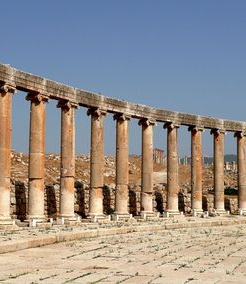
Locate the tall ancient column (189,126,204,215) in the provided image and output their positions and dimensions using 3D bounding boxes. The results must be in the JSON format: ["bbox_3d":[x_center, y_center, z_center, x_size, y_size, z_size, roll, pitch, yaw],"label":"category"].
[{"bbox_3d":[5.320,2.022,43.068,0.950,6.233,0.950,0,-5,0],"label":"tall ancient column"}]

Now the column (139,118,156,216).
[{"bbox_3d":[1.619,1.734,40.523,0.950,6.413,0.950,0,-5,0],"label":"column"}]

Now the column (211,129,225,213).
[{"bbox_3d":[7.485,2.282,46.723,0.950,6.413,0.950,5,-8,-43],"label":"column"}]

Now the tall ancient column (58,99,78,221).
[{"bbox_3d":[-2.801,0.999,31.024,1.050,6.160,1.080,0,-5,0],"label":"tall ancient column"}]

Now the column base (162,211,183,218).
[{"bbox_3d":[3.406,4.915,40.660,1.000,0.520,1.000,-4,-7,40],"label":"column base"}]

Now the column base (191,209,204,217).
[{"bbox_3d":[5.566,5.237,44.535,0.980,0.506,0.980,-6,-8,43],"label":"column base"}]

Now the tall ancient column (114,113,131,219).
[{"bbox_3d":[-0.020,1.434,35.701,1.050,6.160,1.080,0,-5,0],"label":"tall ancient column"}]

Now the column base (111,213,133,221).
[{"bbox_3d":[-0.037,4.623,37.542,1.000,0.481,1.000,-4,-7,34],"label":"column base"}]

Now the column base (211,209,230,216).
[{"bbox_3d":[7.264,5.282,44.872,1.000,0.520,1.000,-5,-7,45],"label":"column base"}]

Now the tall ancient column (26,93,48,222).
[{"bbox_3d":[-4.307,0.781,30.094,0.950,6.413,0.950,0,-5,0],"label":"tall ancient column"}]

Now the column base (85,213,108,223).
[{"bbox_3d":[-1.429,4.168,33.293,1.150,0.450,1.150,-4,-6,31],"label":"column base"}]

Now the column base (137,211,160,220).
[{"bbox_3d":[1.596,4.715,38.476,1.000,0.520,1.000,-4,-6,37],"label":"column base"}]

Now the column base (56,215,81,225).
[{"bbox_3d":[-2.791,3.931,30.746,1.150,0.450,1.150,-3,-6,28],"label":"column base"}]

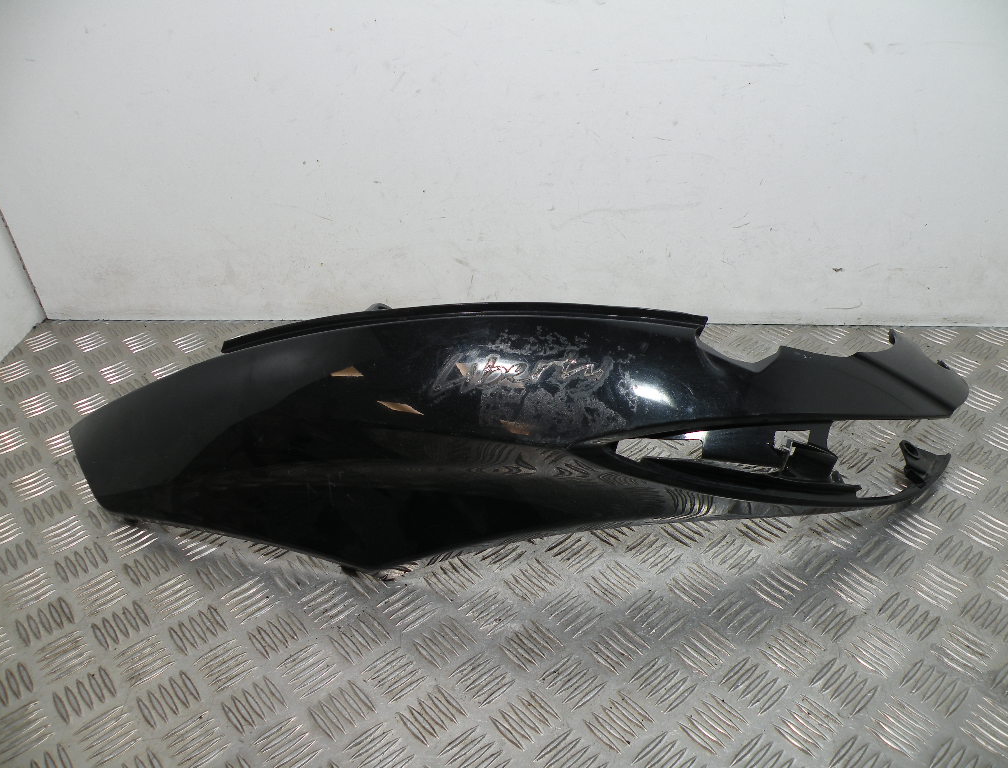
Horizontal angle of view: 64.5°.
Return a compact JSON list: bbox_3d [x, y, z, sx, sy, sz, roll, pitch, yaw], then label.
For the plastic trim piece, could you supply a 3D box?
[{"bbox_3d":[0.013,0.038,0.668,0.725,0.130,0.225,-1,69,0],"label":"plastic trim piece"}]

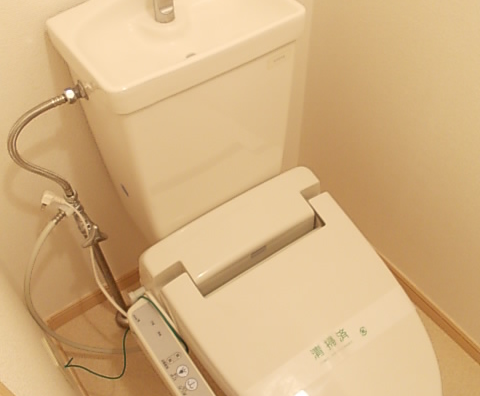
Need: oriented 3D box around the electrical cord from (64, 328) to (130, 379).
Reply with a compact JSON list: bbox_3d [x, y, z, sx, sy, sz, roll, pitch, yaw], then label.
[{"bbox_3d":[-0.283,0.317,1.046,0.136,0.174,0.089,-29,55,-22],"label":"electrical cord"}]

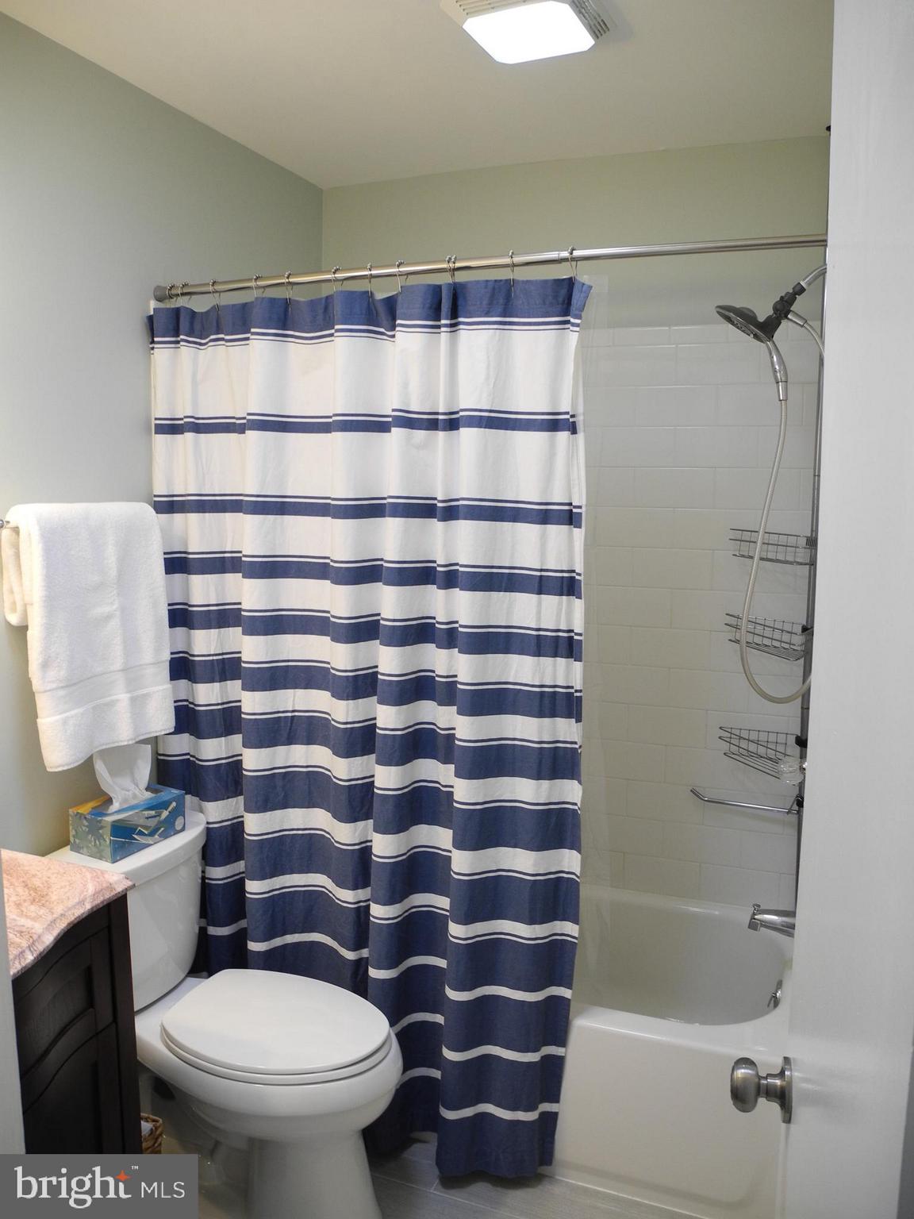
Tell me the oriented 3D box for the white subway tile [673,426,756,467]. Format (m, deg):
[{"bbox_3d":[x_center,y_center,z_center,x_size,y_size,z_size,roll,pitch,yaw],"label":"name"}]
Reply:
[{"bbox_3d":[0.691,-0.434,2.634,0.216,0.108,0.010,3,8,20],"label":"white subway tile"}]

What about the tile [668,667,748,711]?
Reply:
[{"bbox_3d":[0.691,0.219,2.720,0.216,0.108,0.010,3,8,20],"label":"tile"}]

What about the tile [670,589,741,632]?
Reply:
[{"bbox_3d":[0.692,0.003,2.685,0.216,0.108,0.009,3,7,20],"label":"tile"}]

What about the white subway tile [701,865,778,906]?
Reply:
[{"bbox_3d":[0.773,0.755,2.692,0.216,0.108,0.008,3,8,21],"label":"white subway tile"}]

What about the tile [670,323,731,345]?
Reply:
[{"bbox_3d":[0.644,-0.729,2.613,0.152,0.051,0.010,3,8,20],"label":"tile"}]

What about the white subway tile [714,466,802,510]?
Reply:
[{"bbox_3d":[0.794,-0.322,2.610,0.216,0.108,0.010,3,8,20],"label":"white subway tile"}]

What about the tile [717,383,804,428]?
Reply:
[{"bbox_3d":[0.797,-0.536,2.589,0.216,0.108,0.009,3,7,20],"label":"tile"}]

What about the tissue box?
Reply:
[{"bbox_3d":[-0.702,0.454,2.116,0.121,0.089,0.209,4,9,29],"label":"tissue box"}]

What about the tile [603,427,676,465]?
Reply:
[{"bbox_3d":[0.493,-0.442,2.711,0.216,0.108,0.009,3,7,20],"label":"tile"}]

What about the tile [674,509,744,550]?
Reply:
[{"bbox_3d":[0.683,-0.210,2.611,0.216,0.108,0.008,3,8,21],"label":"tile"}]

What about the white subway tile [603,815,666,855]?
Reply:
[{"bbox_3d":[0.478,0.639,2.798,0.216,0.108,0.008,3,8,21],"label":"white subway tile"}]

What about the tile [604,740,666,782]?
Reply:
[{"bbox_3d":[0.480,0.425,2.771,0.216,0.108,0.008,3,8,21],"label":"tile"}]

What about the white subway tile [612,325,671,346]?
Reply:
[{"bbox_3d":[0.491,-0.724,2.624,0.152,0.049,0.008,3,8,21],"label":"white subway tile"}]

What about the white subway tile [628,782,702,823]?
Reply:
[{"bbox_3d":[0.579,0.536,2.745,0.216,0.108,0.008,3,8,21],"label":"white subway tile"}]

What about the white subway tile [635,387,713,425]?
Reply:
[{"bbox_3d":[0.582,-0.537,2.611,0.216,0.108,0.008,3,8,21],"label":"white subway tile"}]

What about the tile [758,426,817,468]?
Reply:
[{"bbox_3d":[0.891,-0.423,2.567,0.200,0.108,0.009,3,7,20],"label":"tile"}]

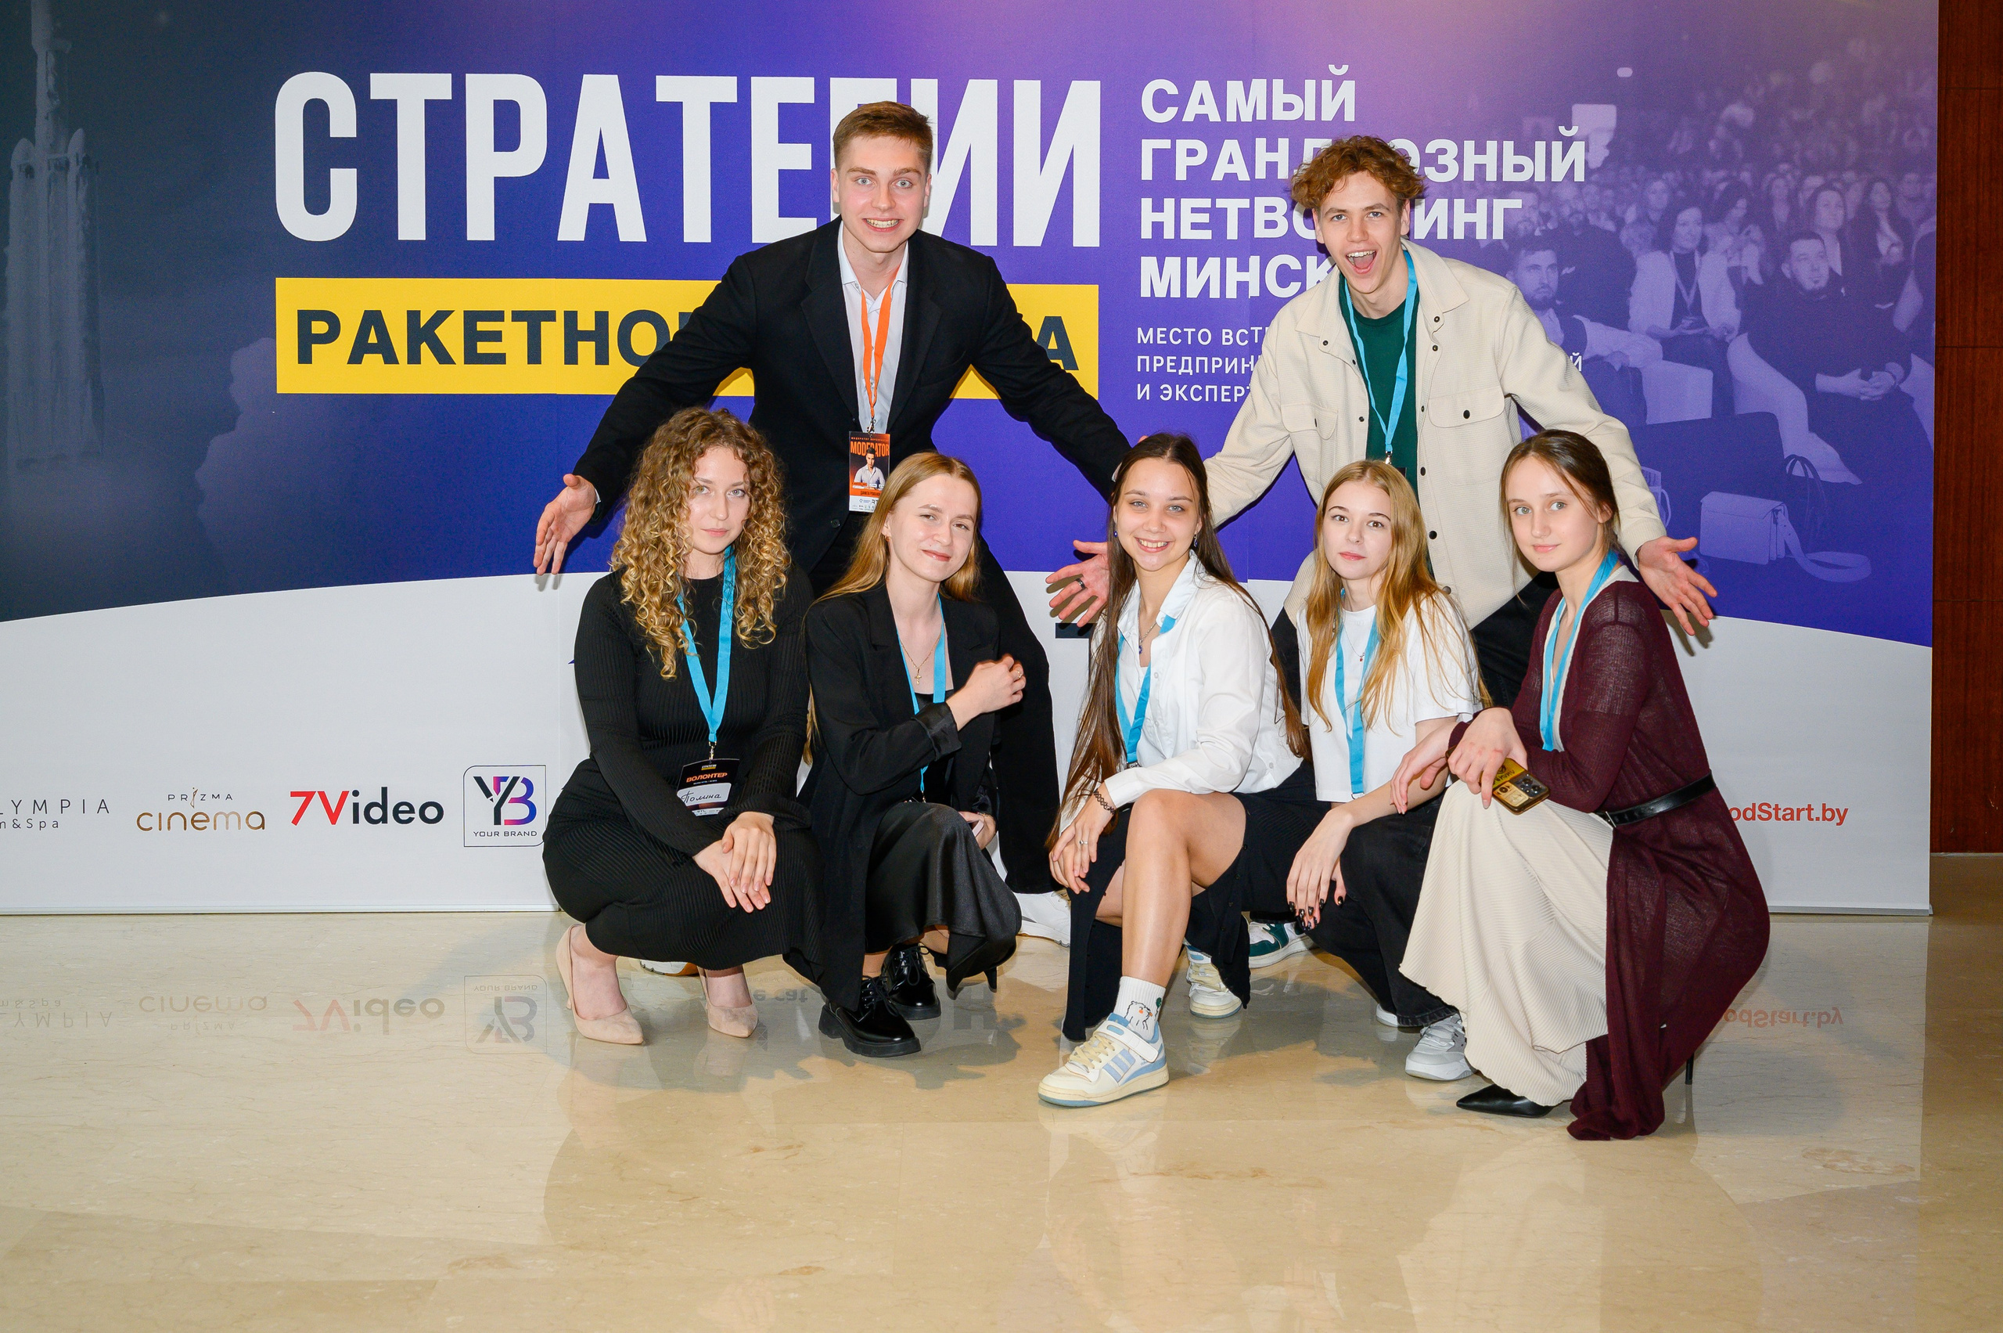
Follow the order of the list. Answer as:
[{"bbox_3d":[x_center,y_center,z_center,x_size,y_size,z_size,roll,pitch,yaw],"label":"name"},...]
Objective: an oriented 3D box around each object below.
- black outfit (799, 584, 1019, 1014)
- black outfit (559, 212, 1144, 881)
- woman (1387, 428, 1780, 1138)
[{"bbox_3d":[-0.150,0.243,3.680,0.400,0.765,0.480,-3,6,-28],"label":"black outfit"},{"bbox_3d":[-0.272,-0.115,3.900,1.000,1.335,0.600,0,5,-3],"label":"black outfit"},{"bbox_3d":[0.904,0.158,3.380,0.600,1.050,0.440,-3,6,-28],"label":"woman"}]

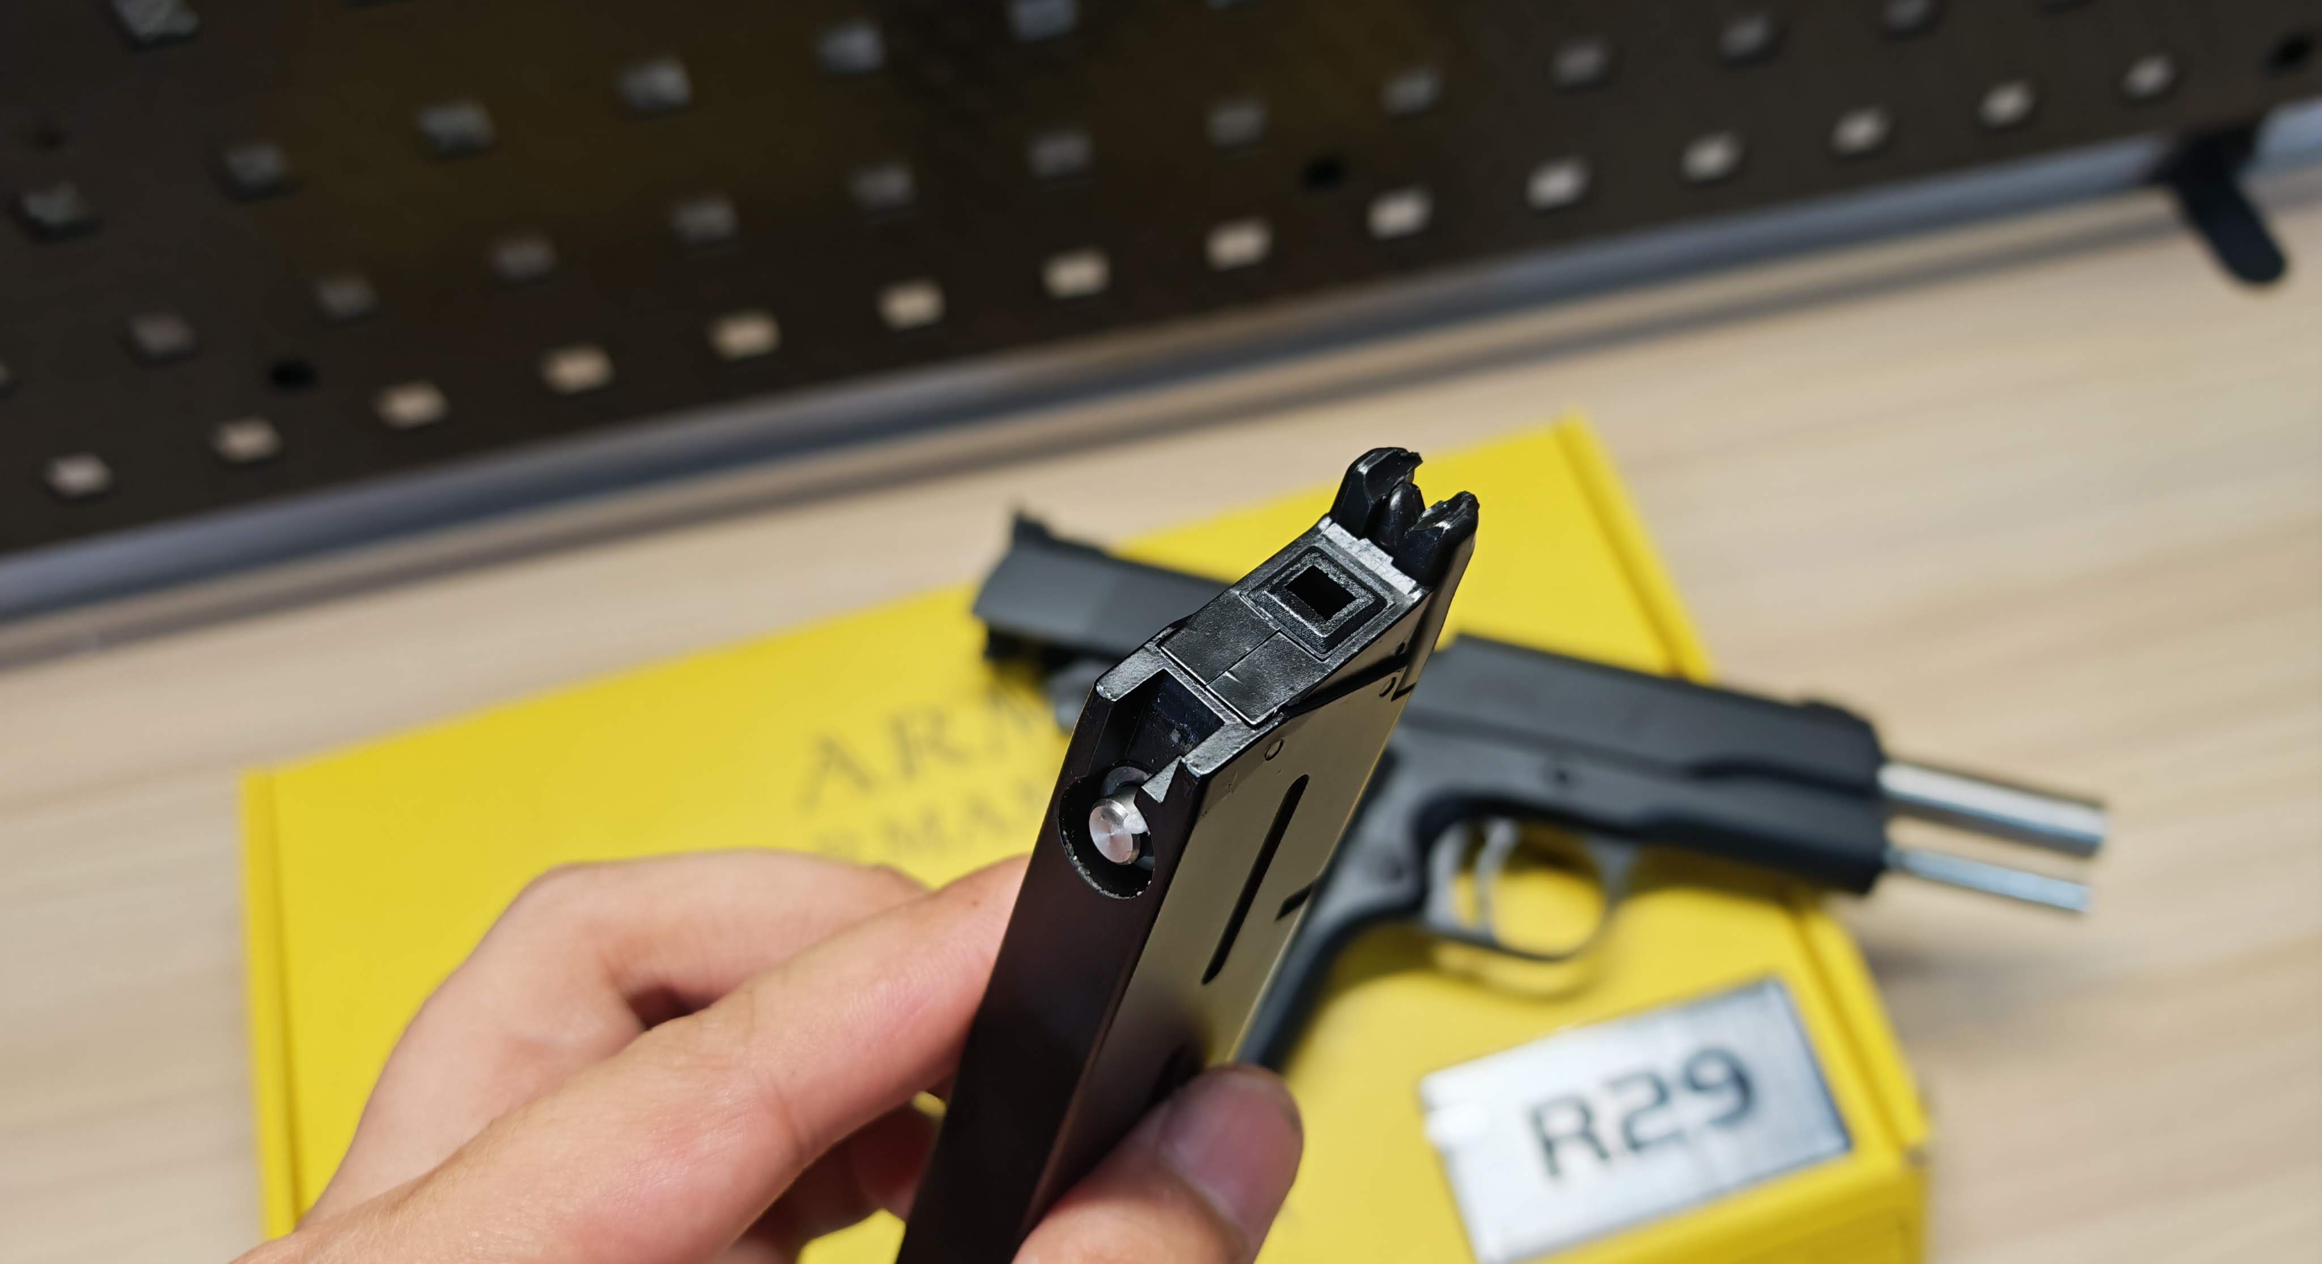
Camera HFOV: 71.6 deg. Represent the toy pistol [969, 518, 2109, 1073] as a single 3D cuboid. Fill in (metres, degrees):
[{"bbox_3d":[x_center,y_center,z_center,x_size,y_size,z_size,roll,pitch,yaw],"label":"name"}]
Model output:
[{"bbox_3d":[0.060,0.056,0.306,0.228,0.035,0.133,13,64,8],"label":"toy pistol"}]

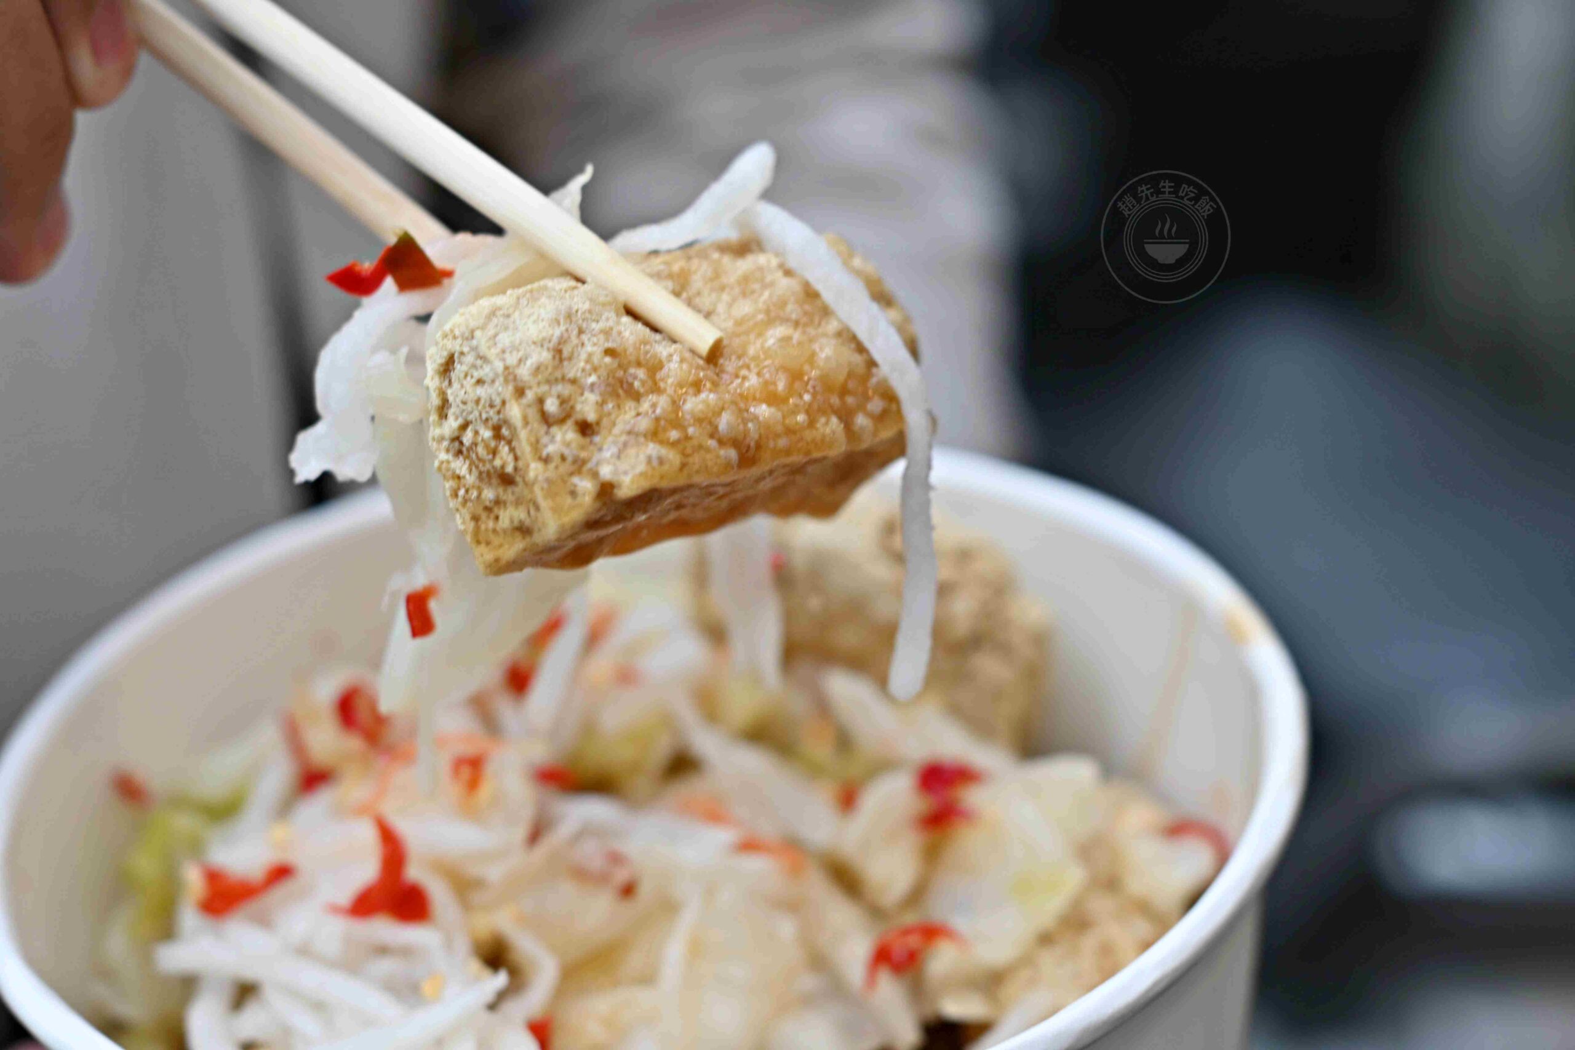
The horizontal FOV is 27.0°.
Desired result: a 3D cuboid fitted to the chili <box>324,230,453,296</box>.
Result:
[{"bbox_3d":[-0.042,-0.028,0.346,0.013,0.006,0.007,-2,26,0],"label":"chili"}]

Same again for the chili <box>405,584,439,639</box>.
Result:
[{"bbox_3d":[-0.039,0.009,0.347,0.004,0.006,0.004,-2,26,0],"label":"chili"}]

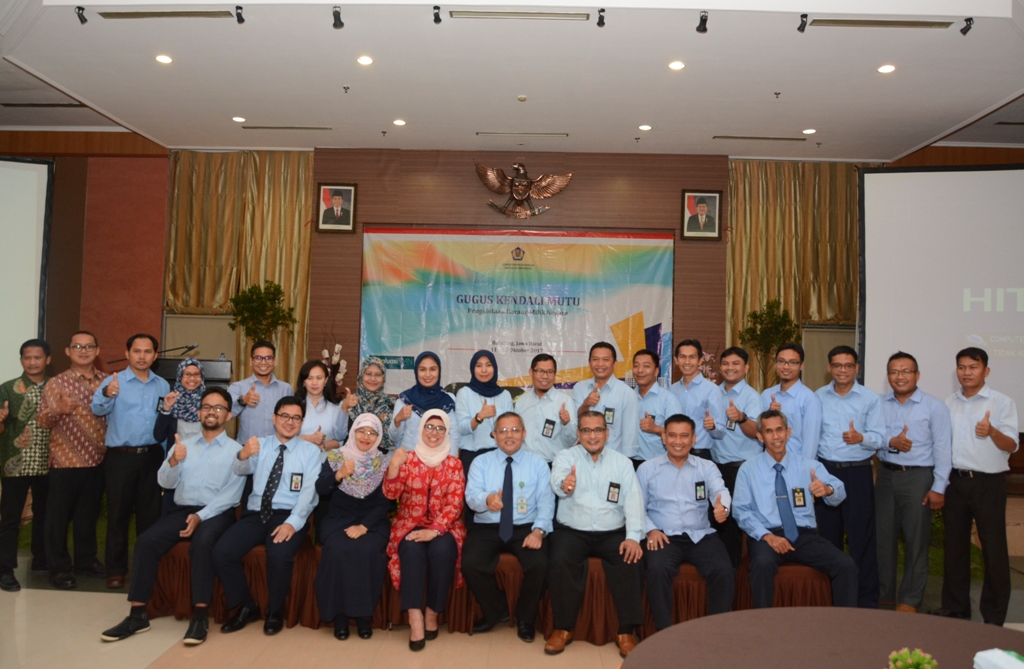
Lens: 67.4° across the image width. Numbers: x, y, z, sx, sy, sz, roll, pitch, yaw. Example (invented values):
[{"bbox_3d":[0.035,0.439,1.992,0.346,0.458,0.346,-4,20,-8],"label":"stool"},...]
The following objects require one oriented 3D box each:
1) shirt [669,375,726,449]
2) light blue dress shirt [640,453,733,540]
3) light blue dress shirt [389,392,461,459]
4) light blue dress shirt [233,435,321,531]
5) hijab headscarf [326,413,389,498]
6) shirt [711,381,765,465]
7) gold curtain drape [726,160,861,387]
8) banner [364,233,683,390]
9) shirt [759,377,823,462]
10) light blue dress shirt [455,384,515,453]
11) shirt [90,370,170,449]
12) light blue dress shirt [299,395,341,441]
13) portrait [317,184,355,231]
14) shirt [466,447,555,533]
[{"bbox_3d":[1.244,0.523,5.150,0.440,0.550,0.320,1,-2,22],"label":"shirt"},{"bbox_3d":[0.999,0.944,4.450,0.530,0.530,0.380,1,-2,10],"label":"light blue dress shirt"},{"bbox_3d":[-0.575,0.605,5.050,0.450,0.530,0.320,2,-2,-6],"label":"light blue dress shirt"},{"bbox_3d":[-1.359,0.863,4.450,0.480,0.530,0.370,2,-2,-4],"label":"light blue dress shirt"},{"bbox_3d":[-0.925,0.719,4.600,0.380,0.500,0.320,2,-2,-12],"label":"hijab headscarf"},{"bbox_3d":[1.476,0.572,5.050,0.420,0.560,0.320,1,-2,18],"label":"shirt"},{"bbox_3d":[3.320,-0.545,8.900,1.720,3.000,0.180,1,-2,2],"label":"gold curtain drape"},{"bbox_3d":[0.066,-0.240,9.200,3.720,1.980,0.050,1,-2,1],"label":"banner"},{"bbox_3d":[1.820,0.569,5.020,0.430,0.550,0.300,1,-2,14],"label":"shirt"},{"bbox_3d":[-0.179,0.562,5.200,0.410,0.460,0.290,2,-2,-4],"label":"light blue dress shirt"},{"bbox_3d":[-2.540,0.502,5.140,0.500,0.570,0.330,3,-2,-39],"label":"shirt"},{"bbox_3d":[-1.295,0.632,5.220,0.420,0.500,0.290,1,-2,2],"label":"light blue dress shirt"},{"bbox_3d":[-2.030,-1.472,8.900,0.455,0.575,0.050,1,-2,2],"label":"portrait"},{"bbox_3d":[-0.009,0.894,4.400,0.500,0.480,0.380,1,-2,0],"label":"shirt"}]

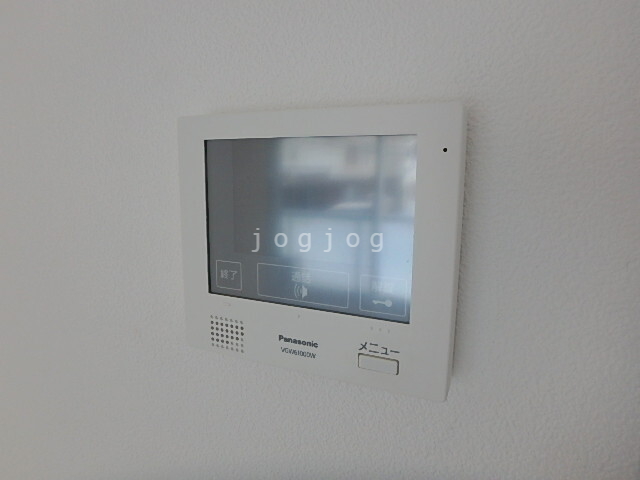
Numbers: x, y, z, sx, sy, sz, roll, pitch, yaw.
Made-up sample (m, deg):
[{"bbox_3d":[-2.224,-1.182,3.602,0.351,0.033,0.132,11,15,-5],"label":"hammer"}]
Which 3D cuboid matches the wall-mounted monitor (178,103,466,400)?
[{"bbox_3d":[-0.006,0.002,0.208,0.151,0.134,0.022,4,9,22],"label":"wall-mounted monitor"}]

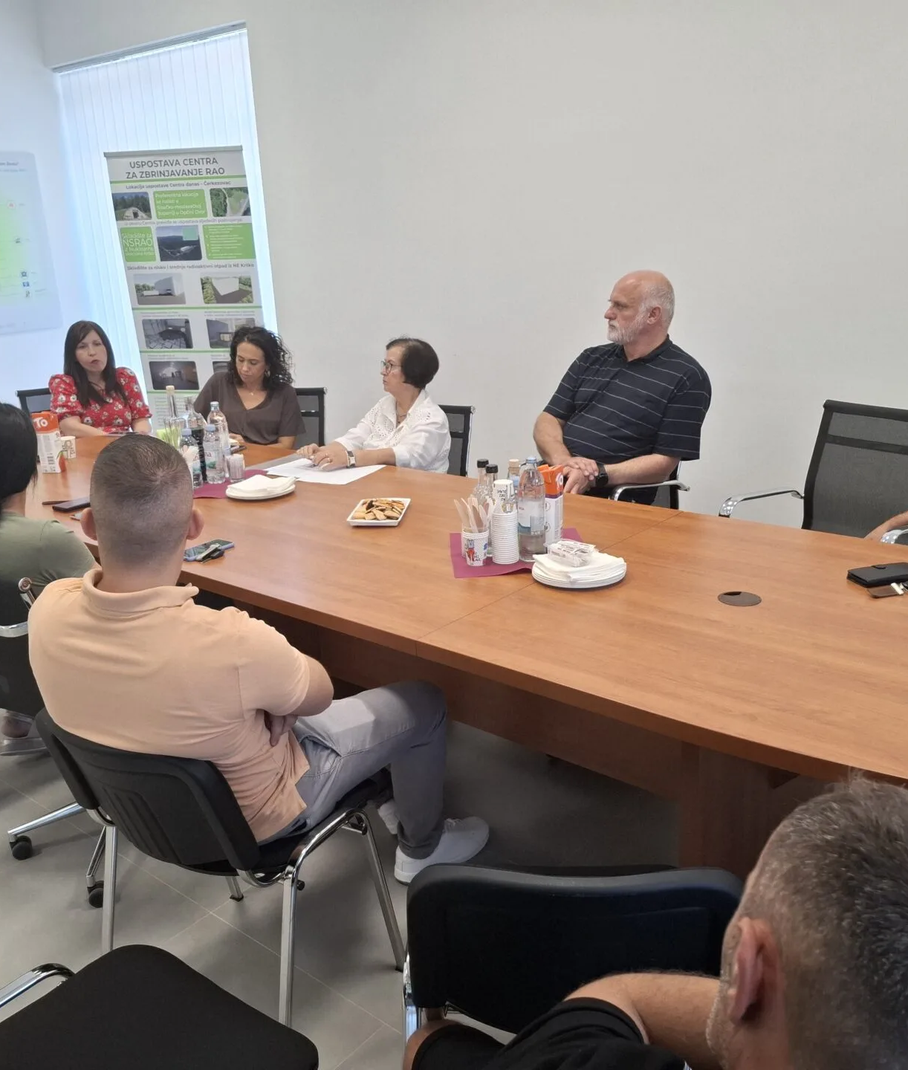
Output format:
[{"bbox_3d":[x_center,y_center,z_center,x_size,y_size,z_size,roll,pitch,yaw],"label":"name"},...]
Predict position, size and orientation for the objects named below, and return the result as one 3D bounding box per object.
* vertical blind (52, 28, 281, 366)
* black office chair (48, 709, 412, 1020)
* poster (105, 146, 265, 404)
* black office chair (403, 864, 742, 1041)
[{"bbox_3d":[-1.944,-1.746,6.355,2.100,2.720,0.100,12,23,37],"label":"vertical blind"},{"bbox_3d":[-0.466,0.680,2.028,0.540,0.820,0.570,7,20,27],"label":"black office chair"},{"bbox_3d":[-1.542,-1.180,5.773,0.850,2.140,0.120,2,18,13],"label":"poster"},{"bbox_3d":[0.201,0.785,1.643,0.540,0.810,0.560,0,18,6],"label":"black office chair"}]

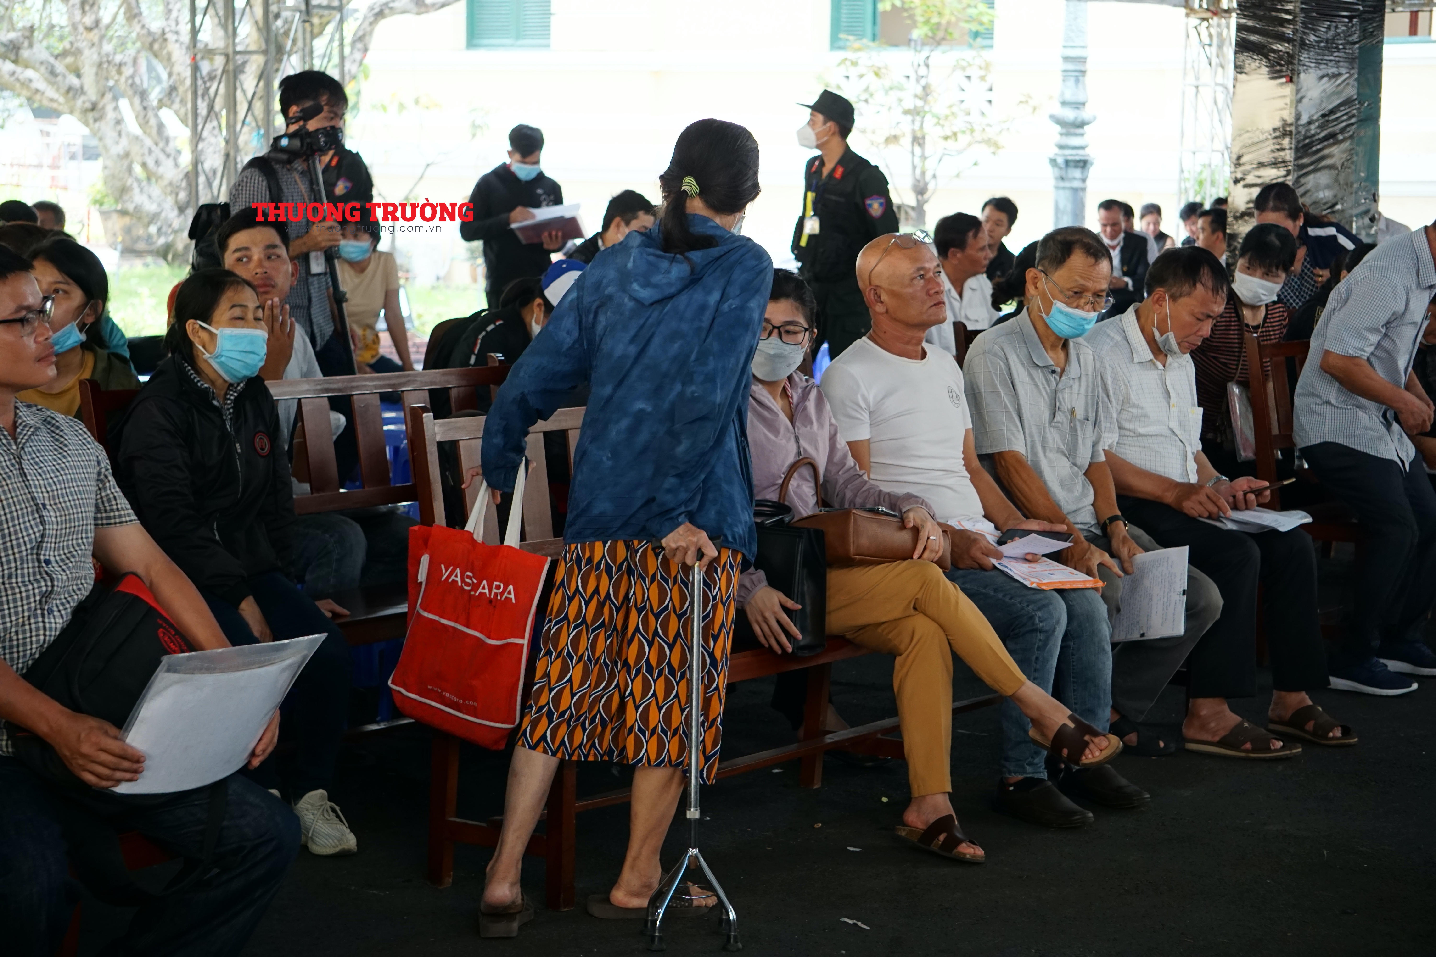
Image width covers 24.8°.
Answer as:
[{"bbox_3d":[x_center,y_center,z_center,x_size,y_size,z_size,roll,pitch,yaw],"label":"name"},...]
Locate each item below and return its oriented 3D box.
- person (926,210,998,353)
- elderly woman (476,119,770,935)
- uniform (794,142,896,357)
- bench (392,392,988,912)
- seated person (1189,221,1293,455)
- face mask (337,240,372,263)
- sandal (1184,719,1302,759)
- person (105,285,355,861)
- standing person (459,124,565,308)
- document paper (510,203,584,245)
[{"bbox_3d":[0.919,-0.277,10.951,0.700,1.227,0.480,4,7,35],"label":"person"},{"bbox_3d":[-0.168,0.083,5.943,0.480,1.465,0.420,4,7,35],"label":"elderly woman"},{"bbox_3d":[0.562,-0.717,13.996,0.340,1.392,0.500,-4,7,-38],"label":"uniform"},{"bbox_3d":[0.316,0.239,7.193,0.430,0.920,2.600,4,7,35],"label":"bench"},{"bbox_3d":[1.803,-0.203,10.349,0.500,1.206,0.700,-5,7,-41],"label":"seated person"},{"bbox_3d":[-1.478,-0.922,13.300,0.140,0.100,0.075,2,6,16],"label":"face mask"},{"bbox_3d":[1.250,0.610,7.771,0.275,0.085,0.105,3,6,24],"label":"sandal"},{"bbox_3d":[-0.990,0.160,6.678,0.640,1.162,0.500,4,7,35],"label":"person"},{"bbox_3d":[-0.944,-0.854,15.089,0.550,1.557,0.420,-2,6,-21],"label":"standing person"},{"bbox_3d":[-0.774,-1.153,14.800,0.350,0.240,0.060,-15,46,-10],"label":"document paper"}]

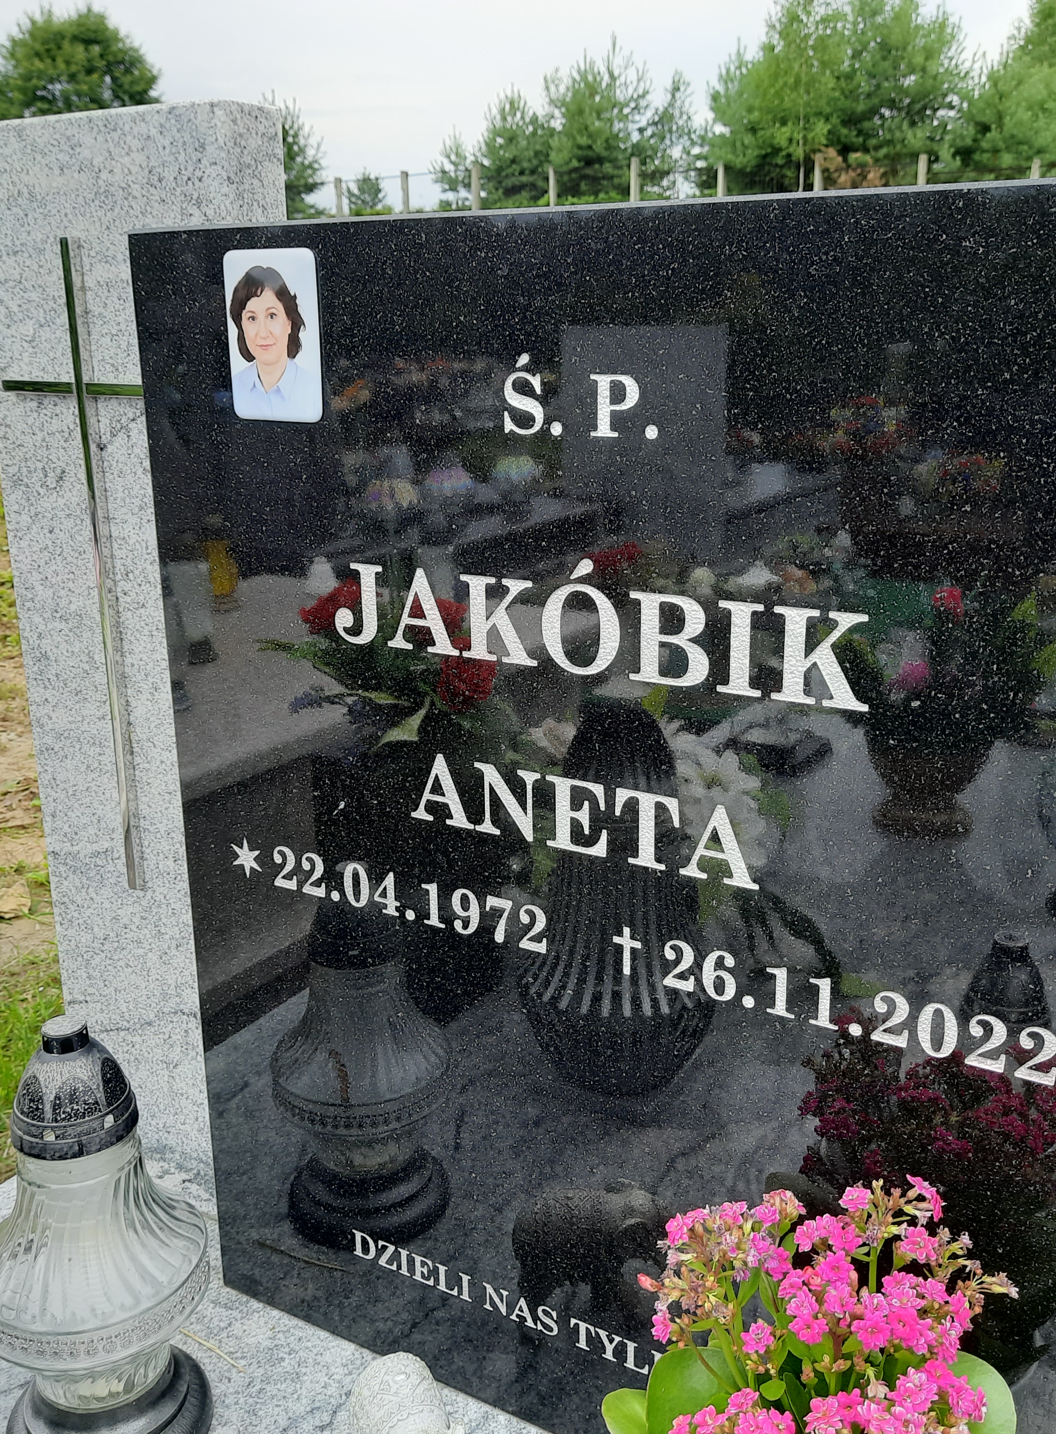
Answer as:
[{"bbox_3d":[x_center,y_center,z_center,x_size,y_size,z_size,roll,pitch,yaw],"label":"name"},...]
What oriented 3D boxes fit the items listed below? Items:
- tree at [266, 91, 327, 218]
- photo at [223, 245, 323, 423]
[{"bbox_3d":[-8.110,-18.121,44.665,3.479,3.866,3.305,-3,17,-9],"label":"tree"},{"bbox_3d":[-0.162,-0.240,0.868,0.075,0.105,0.009,9,19,30],"label":"photo"}]

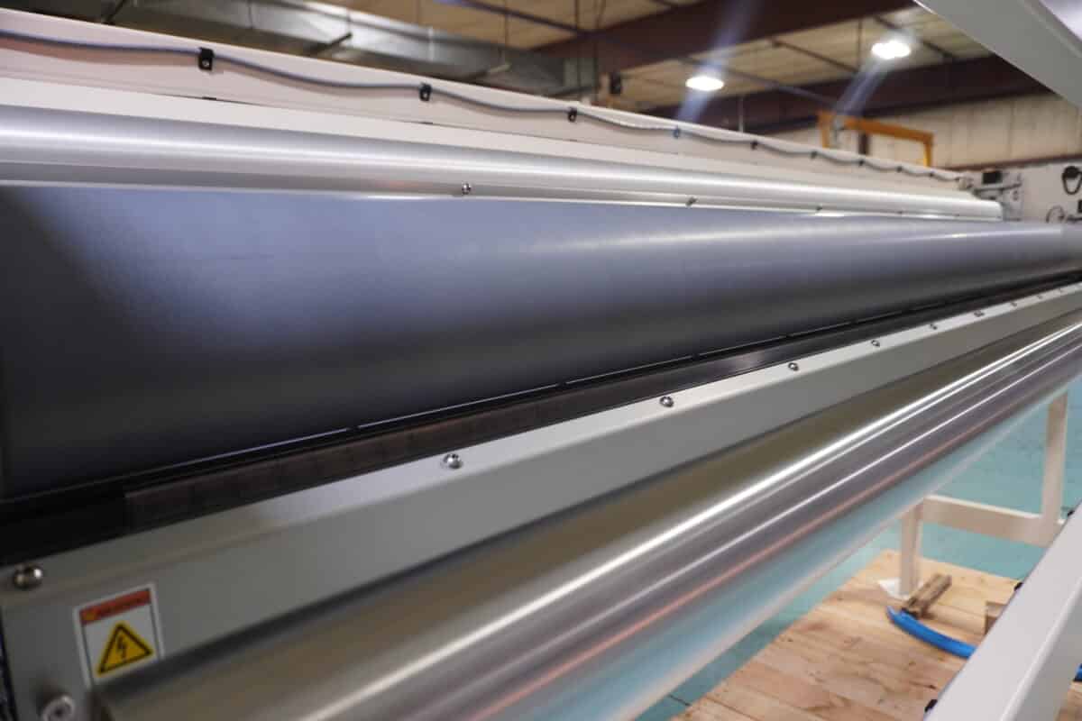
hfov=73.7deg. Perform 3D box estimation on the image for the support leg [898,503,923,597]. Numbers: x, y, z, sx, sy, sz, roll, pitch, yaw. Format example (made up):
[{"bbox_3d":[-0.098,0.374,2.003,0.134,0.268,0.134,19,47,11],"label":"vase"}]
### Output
[{"bbox_3d":[1.451,0.716,2.826,0.053,0.390,0.053,-10,11,-44],"label":"support leg"}]

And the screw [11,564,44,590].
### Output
[{"bbox_3d":[-0.190,0.079,0.267,0.010,0.004,0.010,-10,51,-44],"label":"screw"}]

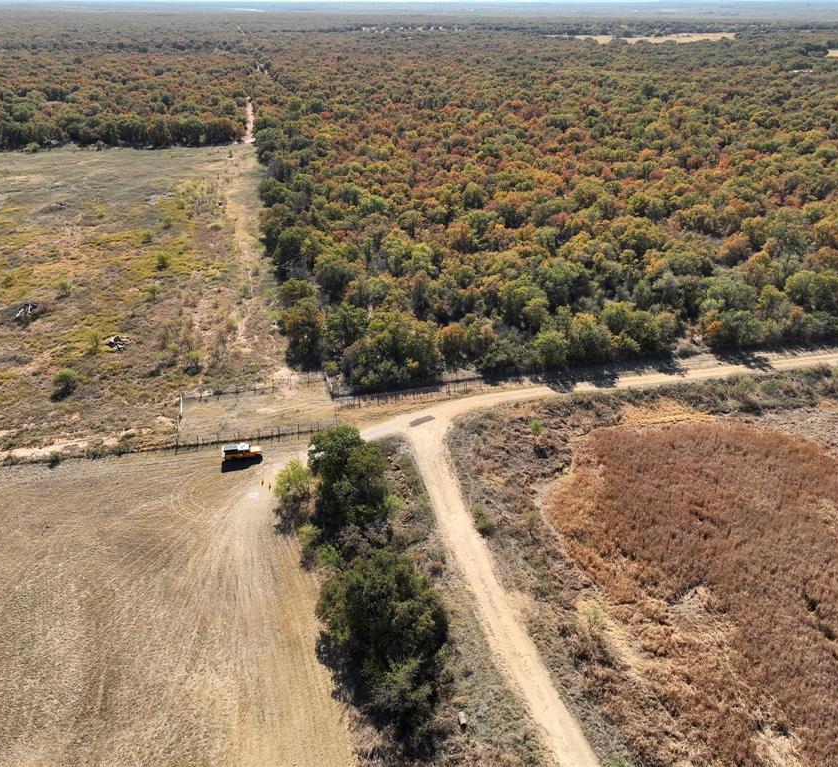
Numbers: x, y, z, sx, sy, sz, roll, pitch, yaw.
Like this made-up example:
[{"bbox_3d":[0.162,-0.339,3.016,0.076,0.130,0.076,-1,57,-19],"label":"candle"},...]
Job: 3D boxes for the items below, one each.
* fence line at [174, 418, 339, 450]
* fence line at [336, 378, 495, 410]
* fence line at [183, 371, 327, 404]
[{"bbox_3d":[-21.592,6.768,95.322,21.690,1.450,0.200,-6,29,-11],"label":"fence line"},{"bbox_3d":[-0.320,1.323,105.429,24.170,1.420,0.200,-8,29,-14],"label":"fence line"},{"bbox_3d":[-24.690,0.318,107.287,21.740,1.420,0.200,-9,30,-15],"label":"fence line"}]

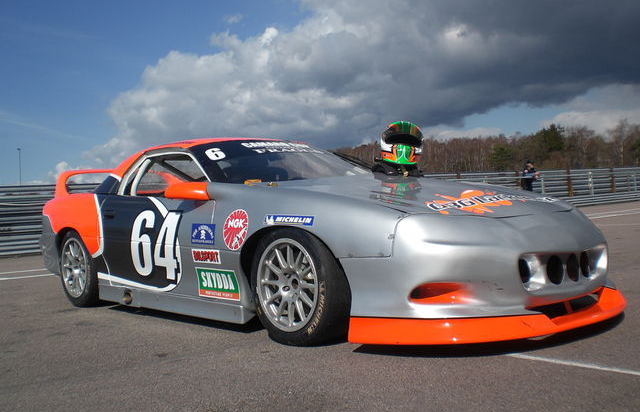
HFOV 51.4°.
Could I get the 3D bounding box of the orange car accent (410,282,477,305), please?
[{"bbox_3d":[0.532,0.383,2.936,0.273,0.091,0.111,-3,0,-1],"label":"orange car accent"}]

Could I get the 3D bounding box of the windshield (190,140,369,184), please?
[{"bbox_3d":[-0.211,-0.318,4.679,1.475,0.343,0.768,-3,0,-43],"label":"windshield"}]

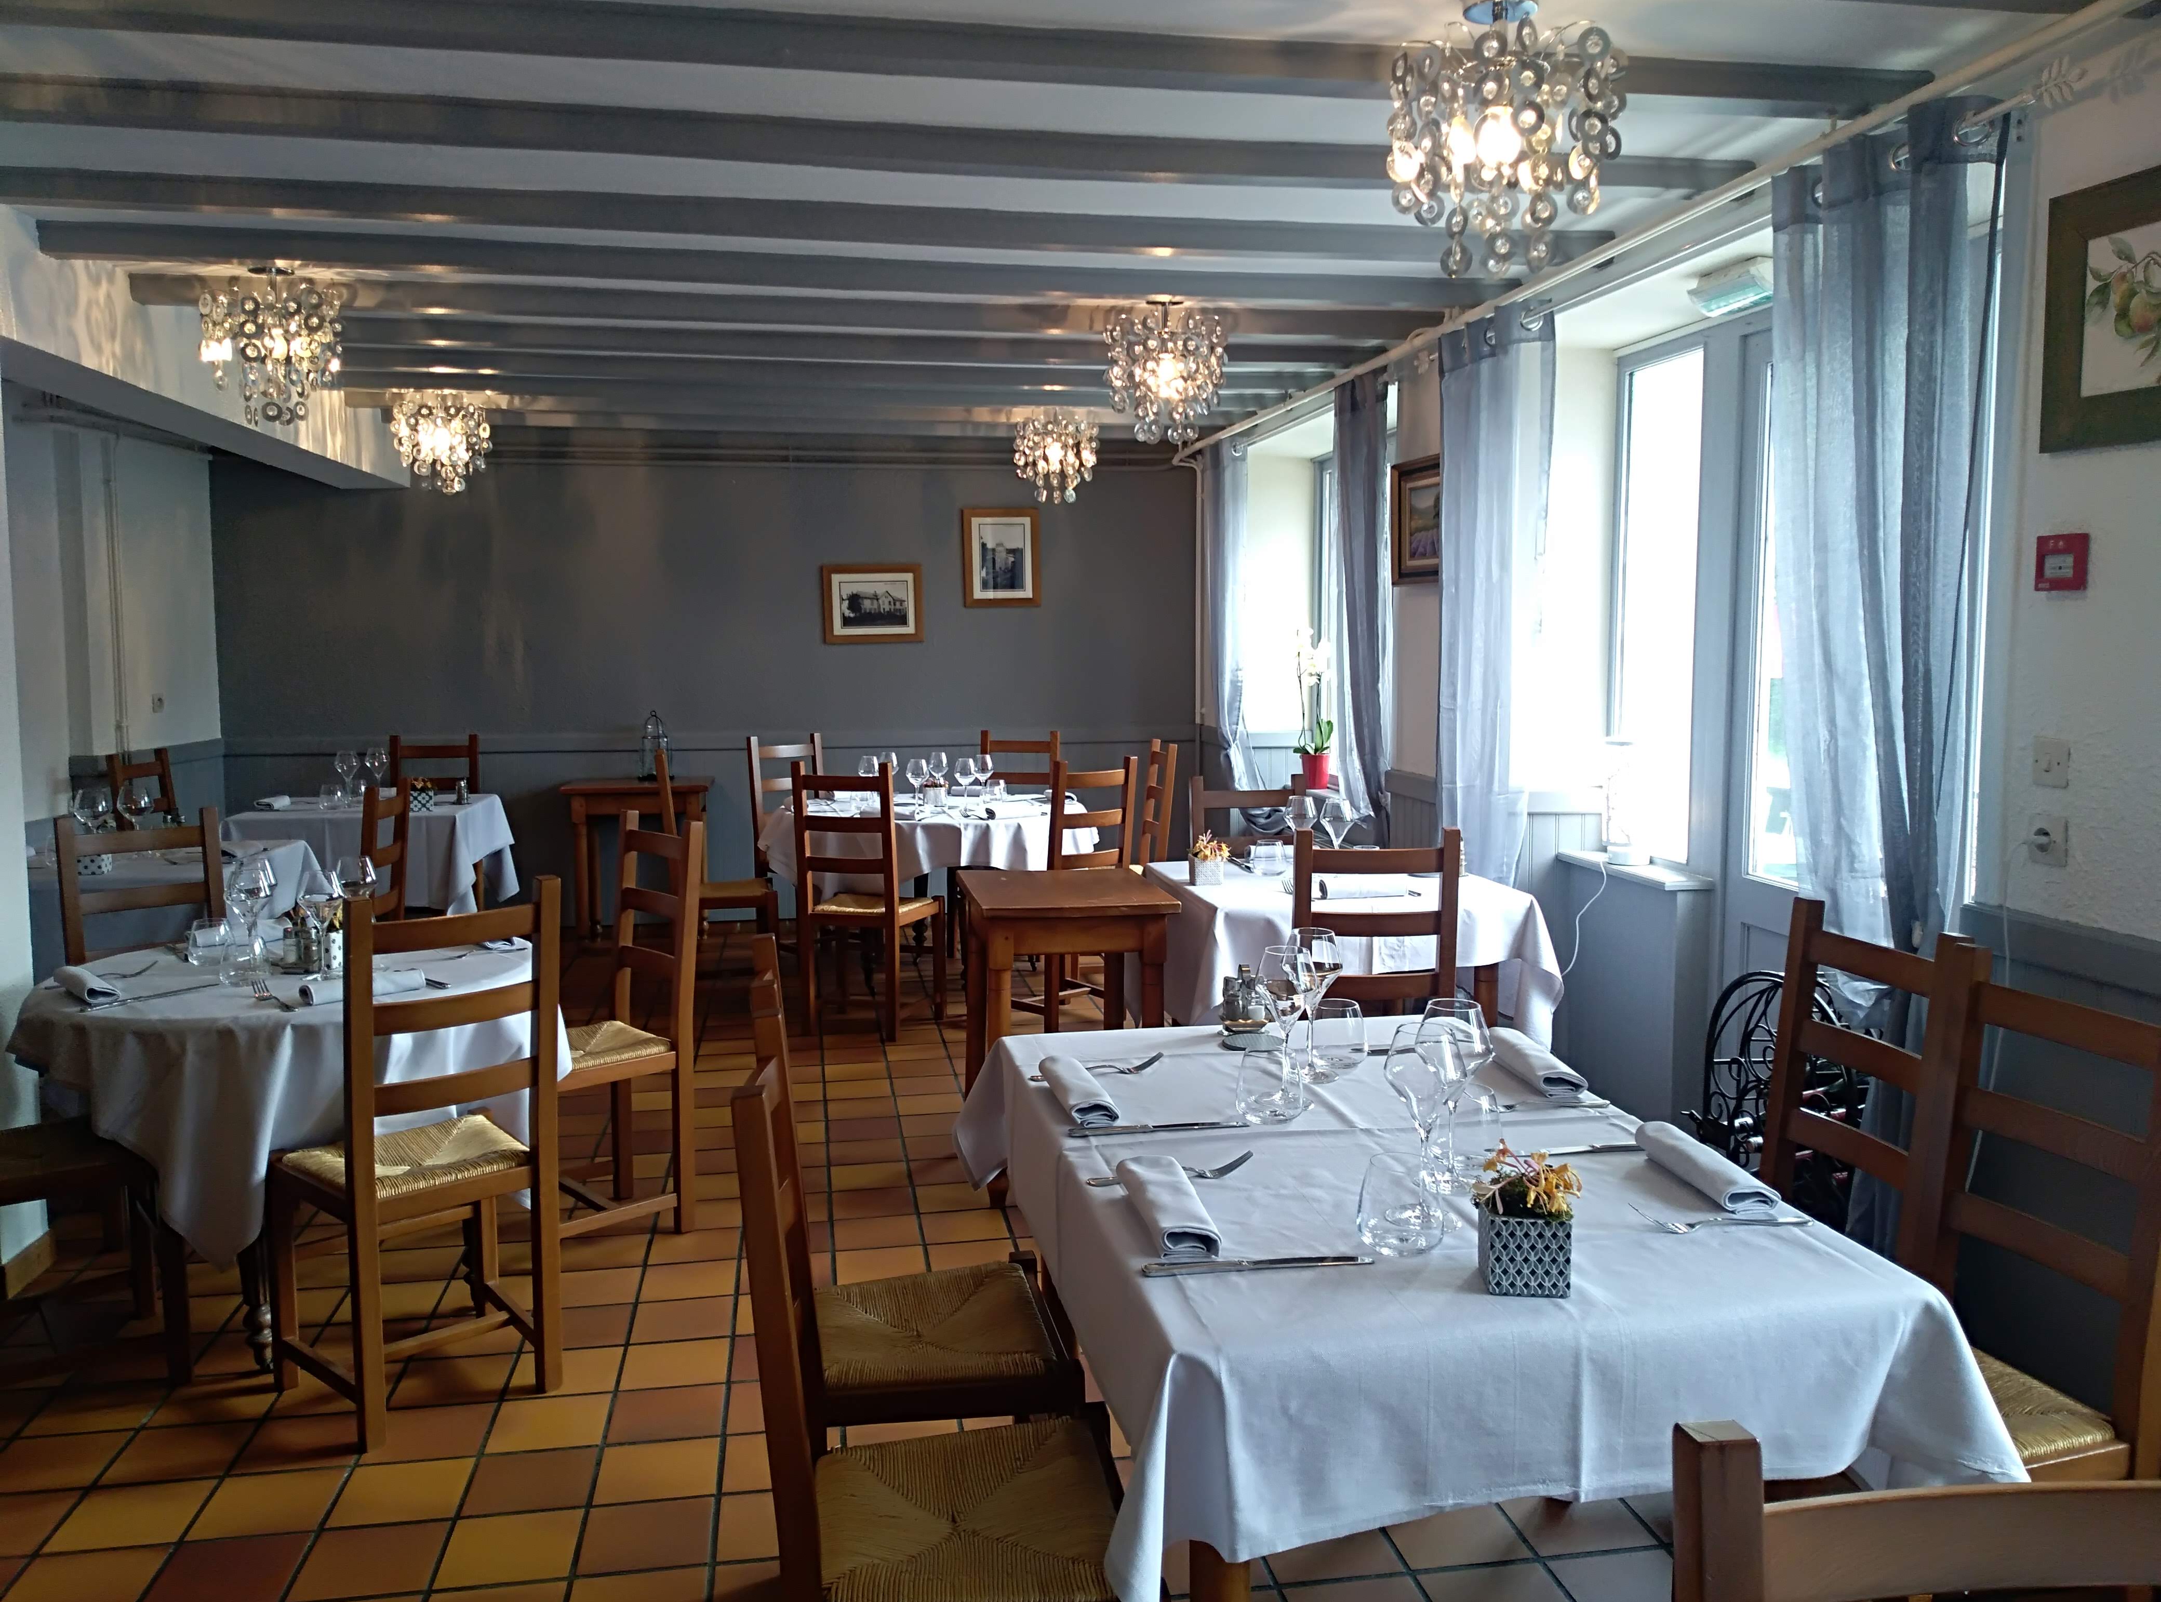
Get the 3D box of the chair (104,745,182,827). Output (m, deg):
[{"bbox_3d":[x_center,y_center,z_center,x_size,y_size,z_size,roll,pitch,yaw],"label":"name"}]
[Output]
[{"bbox_3d":[-3.571,0.295,6.582,0.450,0.985,0.440,-1,6,-9],"label":"chair"}]

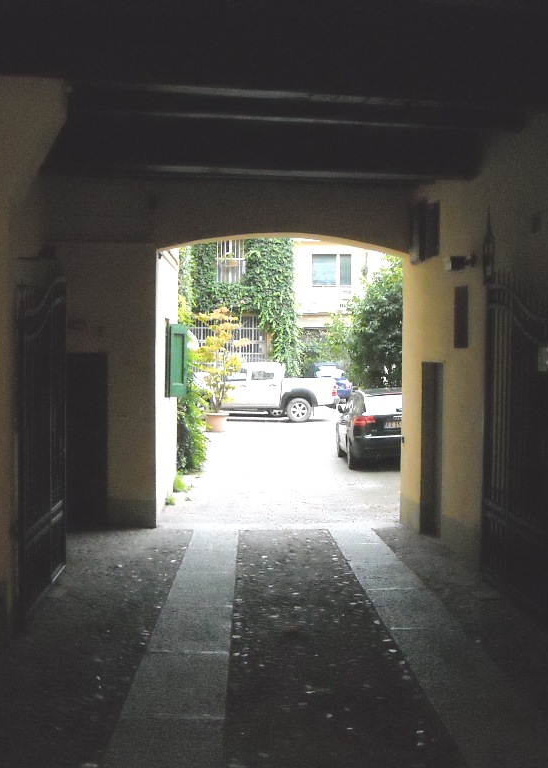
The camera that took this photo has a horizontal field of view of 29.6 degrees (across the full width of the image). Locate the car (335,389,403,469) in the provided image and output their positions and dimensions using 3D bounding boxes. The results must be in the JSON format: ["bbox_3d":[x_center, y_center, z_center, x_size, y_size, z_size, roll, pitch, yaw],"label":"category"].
[{"bbox_3d":[2.150,0.780,19.650,1.780,1.430,4.380,1,1,0],"label":"car"}]

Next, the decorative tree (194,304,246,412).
[{"bbox_3d":[-1.430,-0.640,27.200,1.420,2.780,1.350,1,1,0],"label":"decorative tree"}]

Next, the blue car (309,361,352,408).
[{"bbox_3d":[1.870,0.120,37.900,1.700,1.620,4.000,0,1,-2],"label":"blue car"}]

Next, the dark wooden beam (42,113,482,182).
[{"bbox_3d":[-0.130,-2.150,9.530,4.150,0.450,0.280,0,1,-6],"label":"dark wooden beam"}]

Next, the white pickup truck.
[{"bbox_3d":[-0.600,0.250,31.800,5.150,1.800,1.820,1,1,0],"label":"white pickup truck"}]

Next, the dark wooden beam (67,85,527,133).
[{"bbox_3d":[0.160,-2.180,8.150,3.750,0.270,0.250,0,1,-7],"label":"dark wooden beam"}]

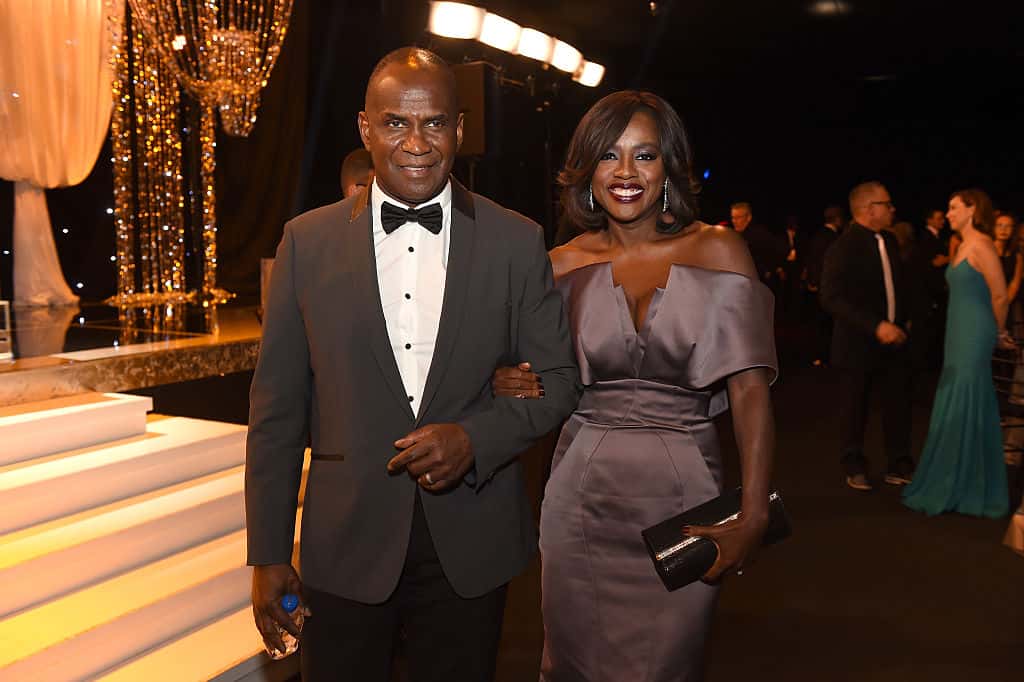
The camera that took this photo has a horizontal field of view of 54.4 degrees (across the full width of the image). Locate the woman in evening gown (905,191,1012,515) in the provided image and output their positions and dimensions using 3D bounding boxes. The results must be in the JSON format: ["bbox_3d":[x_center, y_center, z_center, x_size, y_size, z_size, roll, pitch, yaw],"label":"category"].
[{"bbox_3d":[2.404,0.059,5.369,0.560,1.720,0.500,1,6,7],"label":"woman in evening gown"}]

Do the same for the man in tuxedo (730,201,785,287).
[{"bbox_3d":[1.977,-0.291,8.319,0.540,1.750,0.360,3,7,20],"label":"man in tuxedo"}]

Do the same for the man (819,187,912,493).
[{"bbox_3d":[2.060,-0.015,5.784,0.550,1.770,0.400,-5,9,-42],"label":"man"}]

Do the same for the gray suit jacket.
[{"bbox_3d":[-0.186,0.085,1.841,0.610,0.775,0.380,0,6,-4],"label":"gray suit jacket"}]

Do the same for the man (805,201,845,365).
[{"bbox_3d":[3.424,-0.575,10.802,0.380,1.770,0.540,1,6,5],"label":"man"}]

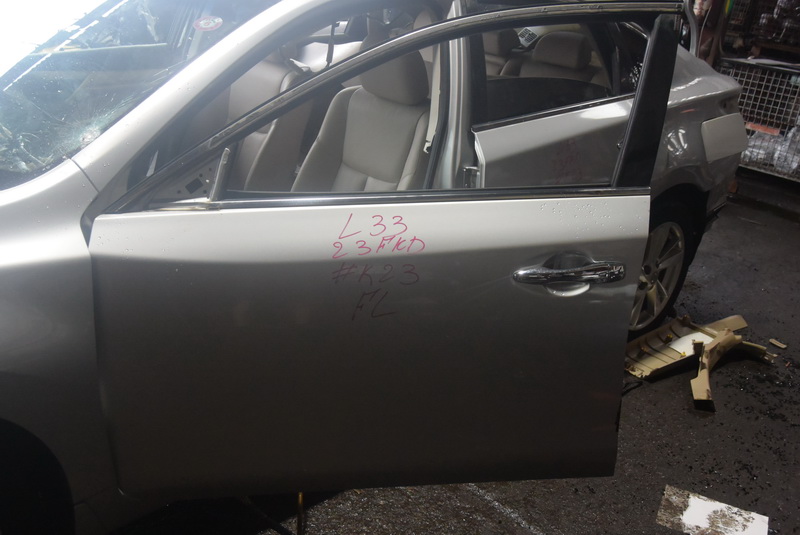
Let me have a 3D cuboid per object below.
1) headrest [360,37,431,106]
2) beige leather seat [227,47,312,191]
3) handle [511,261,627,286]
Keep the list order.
[{"bbox_3d":[-0.017,-0.653,2.643,0.130,0.210,0.260,-5,20,-45],"label":"headrest"},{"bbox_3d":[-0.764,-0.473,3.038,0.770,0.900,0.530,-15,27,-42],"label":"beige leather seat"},{"bbox_3d":[0.344,0.010,1.626,0.233,0.038,0.050,1,20,-7],"label":"handle"}]

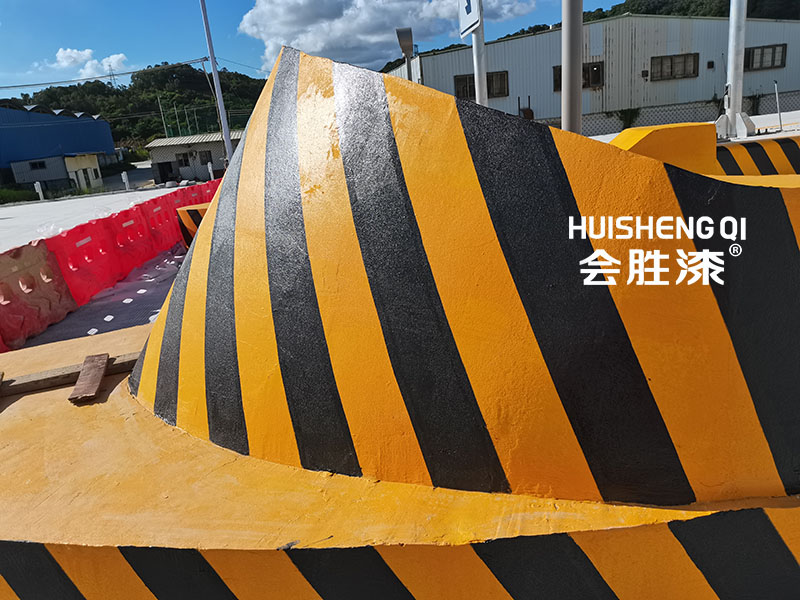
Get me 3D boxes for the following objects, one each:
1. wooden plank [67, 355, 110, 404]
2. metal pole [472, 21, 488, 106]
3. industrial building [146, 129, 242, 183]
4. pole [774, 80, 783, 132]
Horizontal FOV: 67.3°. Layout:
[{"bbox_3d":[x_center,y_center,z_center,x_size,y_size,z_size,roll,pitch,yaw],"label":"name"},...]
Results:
[{"bbox_3d":[-1.571,0.386,3.054,0.115,0.020,0.518,-12,21,-16],"label":"wooden plank"},{"bbox_3d":[0.834,-1.521,5.840,0.120,2.200,0.120,-6,17,0],"label":"metal pole"},{"bbox_3d":[-14.097,-11.565,47.922,9.500,3.500,5.500,-6,17,0],"label":"industrial building"},{"bbox_3d":[6.535,-3.331,10.374,0.045,0.870,0.045,-17,17,3],"label":"pole"}]

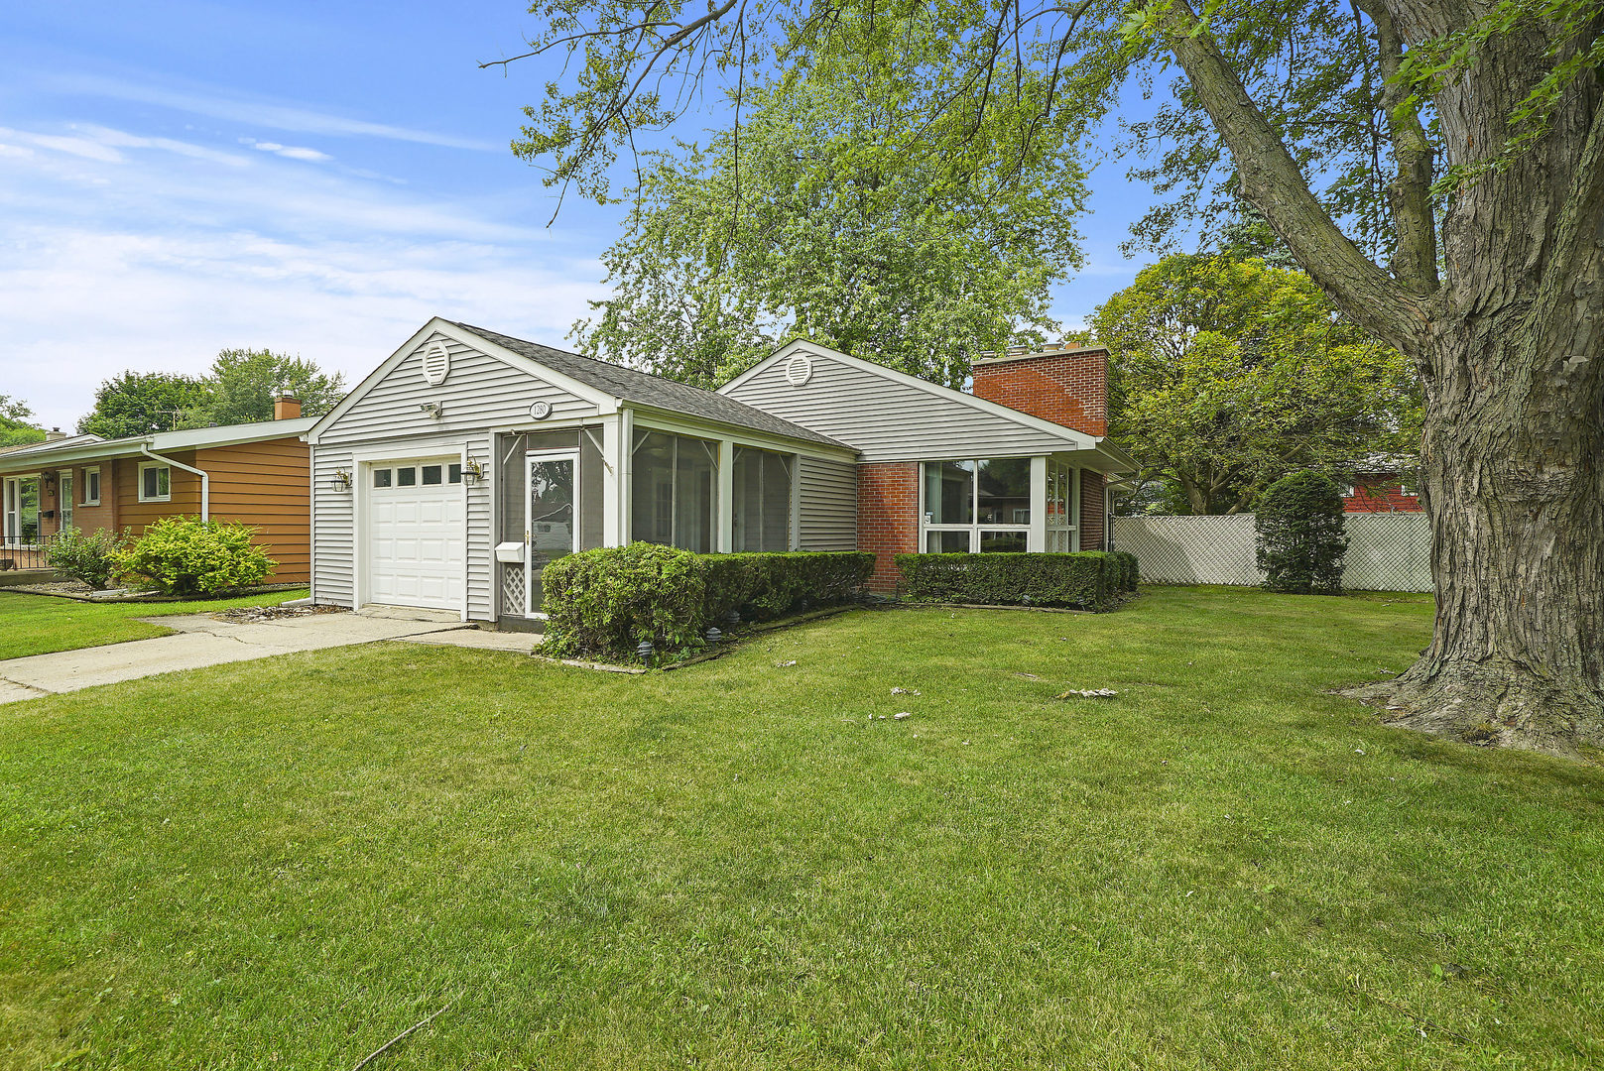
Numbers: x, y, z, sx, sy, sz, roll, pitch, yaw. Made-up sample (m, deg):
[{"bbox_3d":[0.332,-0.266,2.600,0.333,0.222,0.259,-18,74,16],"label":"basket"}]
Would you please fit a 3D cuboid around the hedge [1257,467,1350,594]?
[{"bbox_3d":[9.702,-0.065,13.900,1.580,2.360,1.500,1,1,35],"label":"hedge"}]

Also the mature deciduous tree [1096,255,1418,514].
[{"bbox_3d":[12.096,-3.151,19.200,7.800,8.500,7.400,1,1,32],"label":"mature deciduous tree"}]

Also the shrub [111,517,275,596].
[{"bbox_3d":[-10.473,0.359,12.350,2.100,1.360,1.850,0,1,-40],"label":"shrub"}]

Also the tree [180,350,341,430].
[{"bbox_3d":[-29.172,-4.726,39.000,7.400,11.000,7.000,0,1,-37],"label":"tree"}]

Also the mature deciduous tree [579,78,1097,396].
[{"bbox_3d":[0.980,-7.102,24.500,16.300,16.200,15.300,0,1,2],"label":"mature deciduous tree"}]

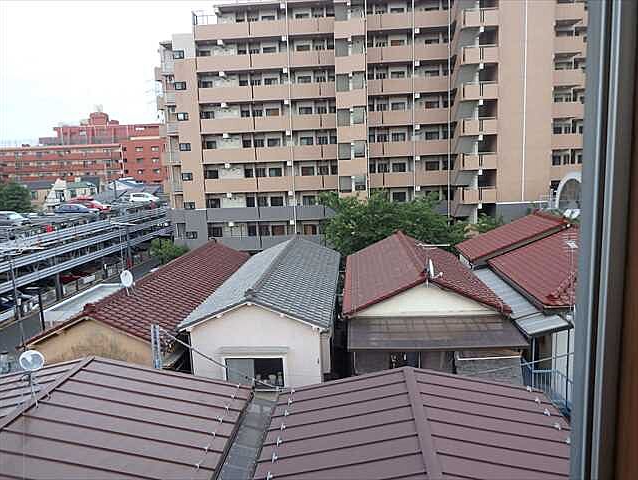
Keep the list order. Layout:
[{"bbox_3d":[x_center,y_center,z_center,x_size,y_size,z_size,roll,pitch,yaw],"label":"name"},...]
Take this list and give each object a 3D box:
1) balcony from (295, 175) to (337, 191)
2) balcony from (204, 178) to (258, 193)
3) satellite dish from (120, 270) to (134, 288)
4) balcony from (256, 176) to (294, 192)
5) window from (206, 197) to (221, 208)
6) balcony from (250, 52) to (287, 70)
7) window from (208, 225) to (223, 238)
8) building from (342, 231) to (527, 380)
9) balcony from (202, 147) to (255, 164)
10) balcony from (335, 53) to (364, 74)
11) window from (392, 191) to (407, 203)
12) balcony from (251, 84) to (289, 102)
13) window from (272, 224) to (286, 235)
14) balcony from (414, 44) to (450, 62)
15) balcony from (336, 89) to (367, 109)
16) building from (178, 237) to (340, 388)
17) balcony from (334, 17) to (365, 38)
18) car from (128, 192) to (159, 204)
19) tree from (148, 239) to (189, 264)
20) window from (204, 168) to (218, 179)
[{"bbox_3d":[-0.201,-5.504,43.078,3.927,1.350,1.300,-1,7,4],"label":"balcony"},{"bbox_3d":[-8.518,-5.371,43.874,5.140,1.350,1.300,-1,8,5],"label":"balcony"},{"bbox_3d":[-5.572,1.145,12.856,0.250,0.500,0.460,2,9,28],"label":"satellite dish"},{"bbox_3d":[-4.157,-5.432,43.533,3.450,1.350,1.300,-1,8,5],"label":"balcony"},{"bbox_3d":[-10.473,-3.658,44.241,1.450,1.080,0.120,-2,8,4],"label":"window"},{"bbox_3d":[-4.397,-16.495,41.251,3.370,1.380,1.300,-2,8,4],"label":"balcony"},{"bbox_3d":[-10.603,-0.871,45.454,1.500,1.250,0.150,-1,8,5],"label":"window"},{"bbox_3d":[3.683,2.413,17.712,5.250,4.250,10.700,-1,8,5],"label":"building"},{"bbox_3d":[-8.564,-8.117,43.282,4.968,1.350,1.300,-1,7,4],"label":"balcony"},{"bbox_3d":[2.692,-14.909,38.011,2.434,1.439,1.300,-1,7,4],"label":"balcony"},{"bbox_3d":[7.850,-4.153,43.110,1.380,1.030,0.120,-2,8,4],"label":"window"},{"bbox_3d":[-4.525,-13.859,42.322,3.480,1.350,1.300,-1,8,5],"label":"balcony"},{"bbox_3d":[-4.014,-0.999,44.222,1.400,1.050,0.120,-2,8,4],"label":"window"},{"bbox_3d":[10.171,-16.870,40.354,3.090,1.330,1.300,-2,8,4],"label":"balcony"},{"bbox_3d":[2.838,-12.205,38.749,2.540,1.500,1.300,-1,8,5],"label":"balcony"},{"bbox_3d":[-1.235,2.631,17.427,4.050,4.020,12.150,-2,8,4],"label":"building"},{"bbox_3d":[2.642,-17.886,37.929,2.580,1.550,1.300,-1,8,5],"label":"balcony"},{"bbox_3d":[-25.593,-6.080,65.000,4.300,1.520,1.700,-1,7,8],"label":"car"},{"bbox_3d":[-11.996,1.165,36.052,2.900,2.600,2.700,-1,8,5],"label":"tree"},{"bbox_3d":[-10.585,-6.436,43.876,1.380,1.030,0.120,-2,8,4],"label":"window"}]

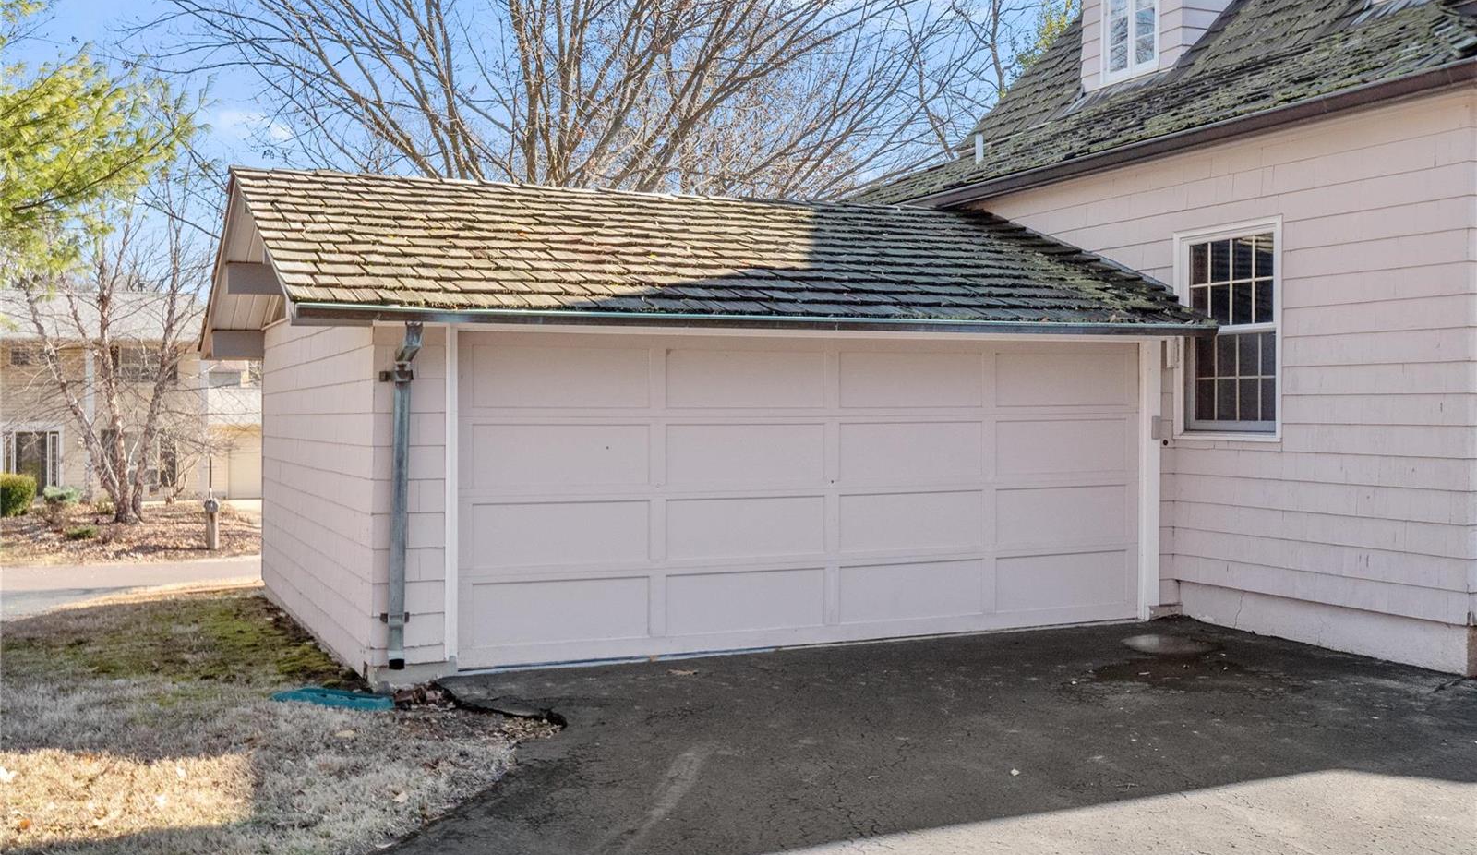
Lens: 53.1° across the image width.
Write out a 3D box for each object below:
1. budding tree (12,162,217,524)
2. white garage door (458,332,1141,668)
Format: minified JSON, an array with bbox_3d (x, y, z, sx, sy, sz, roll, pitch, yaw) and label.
[{"bbox_3d":[-13.914,-1.907,33.000,4.800,8.100,4.600,0,1,-23],"label":"budding tree"},{"bbox_3d":[0.602,0.381,9.454,4.860,1.970,0.080,-1,1,-24],"label":"white garage door"}]

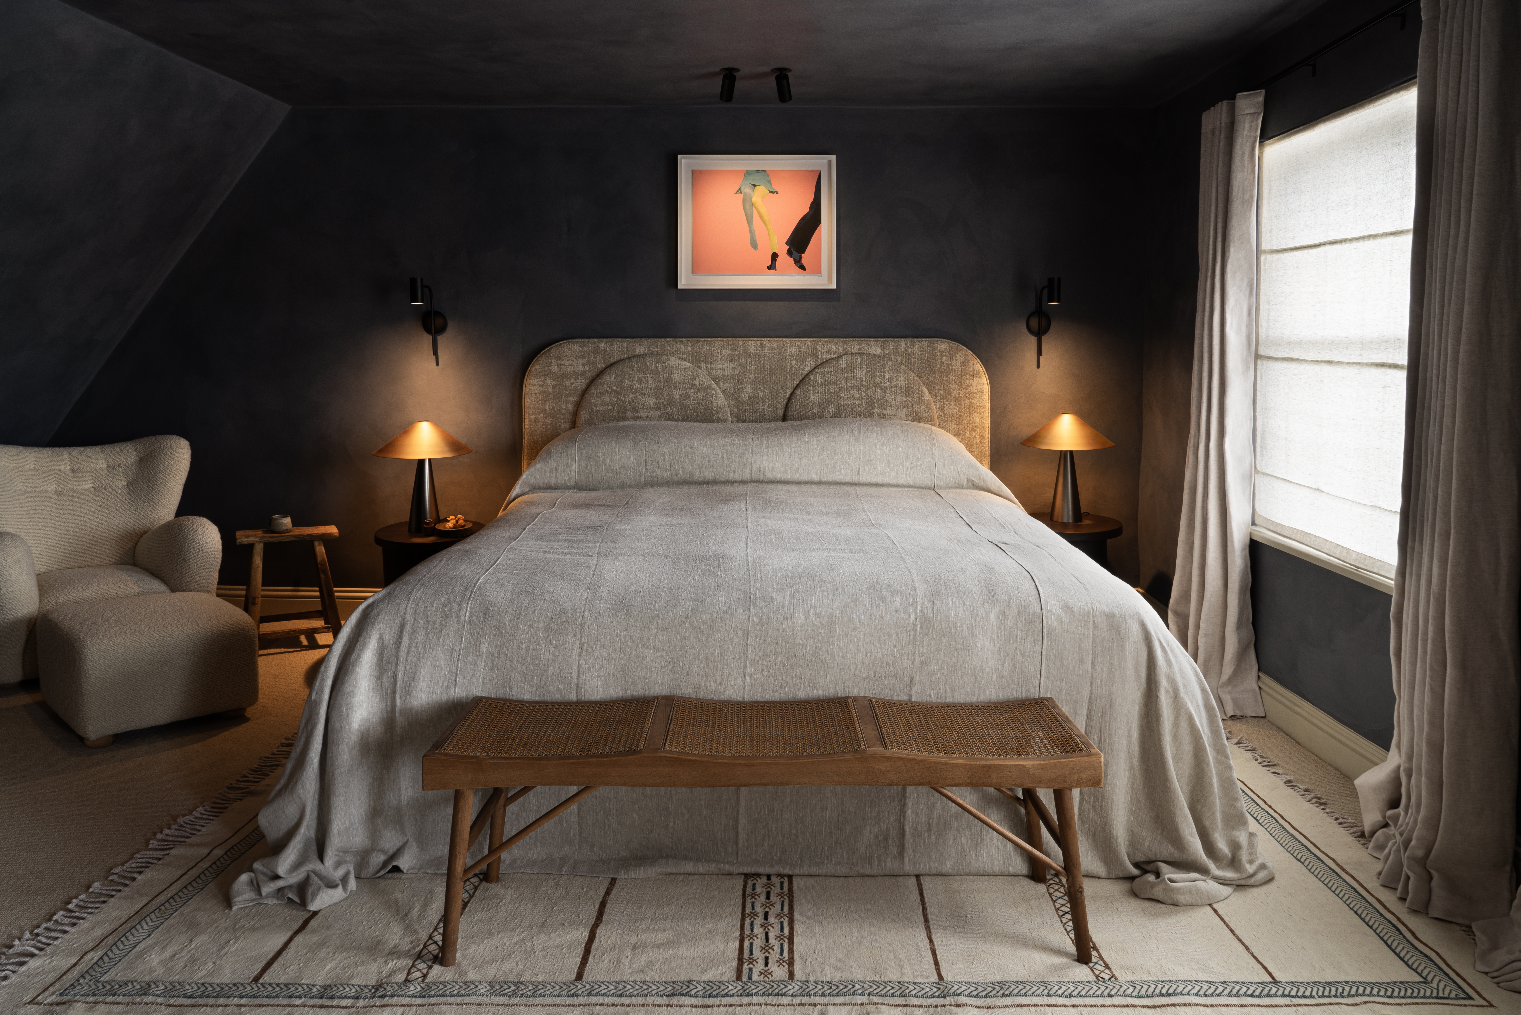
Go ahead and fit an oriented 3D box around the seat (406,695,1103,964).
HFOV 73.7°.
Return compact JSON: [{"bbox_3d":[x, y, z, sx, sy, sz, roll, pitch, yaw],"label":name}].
[{"bbox_3d":[0.009,0.688,2.220,1.360,0.425,0.360,0,6,0],"label":"seat"}]

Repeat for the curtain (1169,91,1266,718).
[{"bbox_3d":[1.586,-0.357,3.520,0.200,2.020,0.520,0,6,0],"label":"curtain"}]

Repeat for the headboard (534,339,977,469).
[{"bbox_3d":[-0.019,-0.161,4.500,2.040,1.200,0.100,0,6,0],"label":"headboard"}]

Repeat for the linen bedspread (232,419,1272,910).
[{"bbox_3d":[-0.018,0.262,3.310,2.330,0.920,2.180,0,6,0],"label":"linen bedspread"}]

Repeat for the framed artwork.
[{"bbox_3d":[-0.012,-1.259,4.480,0.700,0.590,0.040,0,6,0],"label":"framed artwork"}]

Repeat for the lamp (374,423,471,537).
[{"bbox_3d":[-1.345,-0.123,4.050,0.400,0.445,0.400,0,6,0],"label":"lamp"}]

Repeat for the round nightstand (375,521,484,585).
[{"bbox_3d":[-1.314,0.344,4.100,0.480,0.490,0.480,0,6,0],"label":"round nightstand"}]

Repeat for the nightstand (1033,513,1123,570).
[{"bbox_3d":[1.295,0.313,4.300,0.480,0.490,0.480,0,6,0],"label":"nightstand"}]

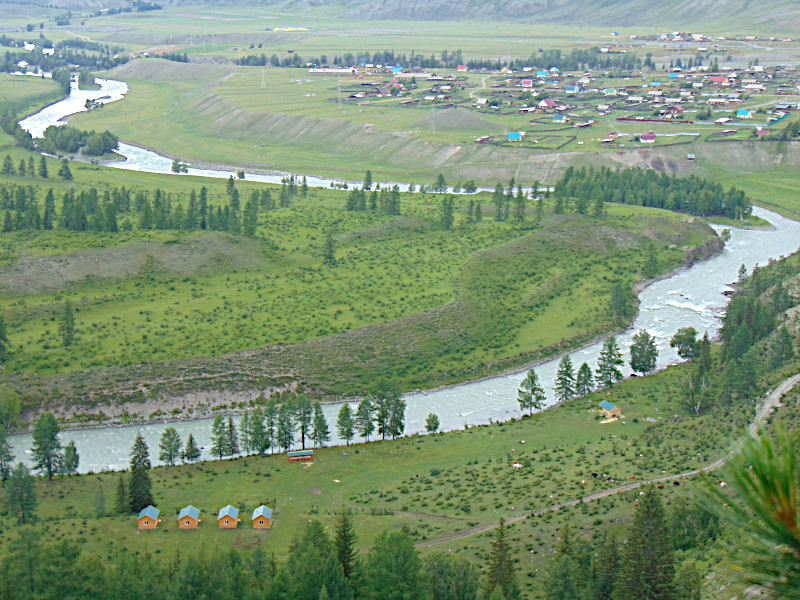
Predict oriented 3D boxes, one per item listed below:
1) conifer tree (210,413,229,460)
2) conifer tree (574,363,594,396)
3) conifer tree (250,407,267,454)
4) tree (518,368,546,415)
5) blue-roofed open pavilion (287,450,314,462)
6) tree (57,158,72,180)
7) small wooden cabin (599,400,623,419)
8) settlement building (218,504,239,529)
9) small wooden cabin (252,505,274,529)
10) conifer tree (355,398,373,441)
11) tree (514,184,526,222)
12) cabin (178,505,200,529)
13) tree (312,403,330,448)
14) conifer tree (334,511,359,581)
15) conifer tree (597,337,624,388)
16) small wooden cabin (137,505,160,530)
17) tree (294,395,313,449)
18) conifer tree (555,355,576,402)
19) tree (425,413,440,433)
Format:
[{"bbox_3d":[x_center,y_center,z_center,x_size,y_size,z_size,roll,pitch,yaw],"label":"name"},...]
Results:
[{"bbox_3d":[-62.160,47.080,476.110,6.010,16.730,5.830,-2,14,-8],"label":"conifer tree"},{"bbox_3d":[69.067,29.774,517.308,7.088,13.180,7.088,0,15,-1],"label":"conifer tree"},{"bbox_3d":[-47.227,43.632,460.542,5.314,16.813,5.314,0,15,-1],"label":"conifer tree"},{"bbox_3d":[47.451,33.083,498.063,10.057,17.088,10.057,0,15,-1],"label":"tree"},{"bbox_3d":[-34.210,53.710,478.000,8.860,2.930,3.660,-4,15,-14],"label":"blue-roofed open pavilion"},{"bbox_3d":[-205.720,-80.010,850.230,9.520,12.980,9.520,0,14,0],"label":"tree"},{"bbox_3d":[79.570,41.200,523.870,5.710,4.450,7.320,-7,16,-27],"label":"small wooden cabin"},{"bbox_3d":[-49.902,63.045,403.099,5.628,4.100,7.163,0,15,-1],"label":"settlement building"},{"bbox_3d":[-41.950,66.520,424.720,5.910,4.510,7.590,0,14,-1],"label":"small wooden cabin"},{"bbox_3d":[-12.600,42.830,493.500,6.230,16.340,6.040,0,14,-1],"label":"conifer tree"},{"bbox_3d":[64.563,-51.344,740.207,6.406,20.382,6.406,0,15,-1],"label":"tree"},{"bbox_3d":[-61.336,63.064,403.032,5.425,4.100,7.160,0,15,-1],"label":"cabin"},{"bbox_3d":[-26.738,42.148,467.156,6.064,16.137,6.064,0,15,-1],"label":"tree"},{"bbox_3d":[-13.504,61.803,347.224,6.010,20.774,6.010,0,15,-1],"label":"conifer tree"},{"bbox_3d":[80.302,23.581,526.248,10.627,20.338,10.627,0,15,-1],"label":"conifer tree"},{"bbox_3d":[-72.948,63.095,402.867,5.479,4.129,7.366,0,15,-1],"label":"small wooden cabin"},{"bbox_3d":[-32.539,40.959,464.934,6.035,19.616,6.035,0,15,-1],"label":"tree"},{"bbox_3d":[53.490,25.400,448.150,6.900,15.910,6.900,0,14,0],"label":"conifer tree"},{"bbox_3d":[11.850,44.600,504.800,5.460,7.300,5.300,0,14,1],"label":"tree"}]

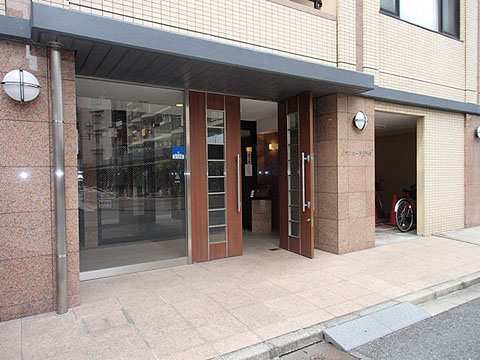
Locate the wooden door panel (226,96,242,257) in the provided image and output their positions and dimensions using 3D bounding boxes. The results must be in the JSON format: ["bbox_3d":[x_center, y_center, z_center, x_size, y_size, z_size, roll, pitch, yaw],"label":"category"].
[{"bbox_3d":[-0.092,-0.042,5.101,0.254,2.330,0.045,-1,1,-31],"label":"wooden door panel"}]

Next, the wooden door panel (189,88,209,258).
[{"bbox_3d":[-0.575,-0.032,4.806,0.243,2.336,0.045,-1,1,-31],"label":"wooden door panel"}]

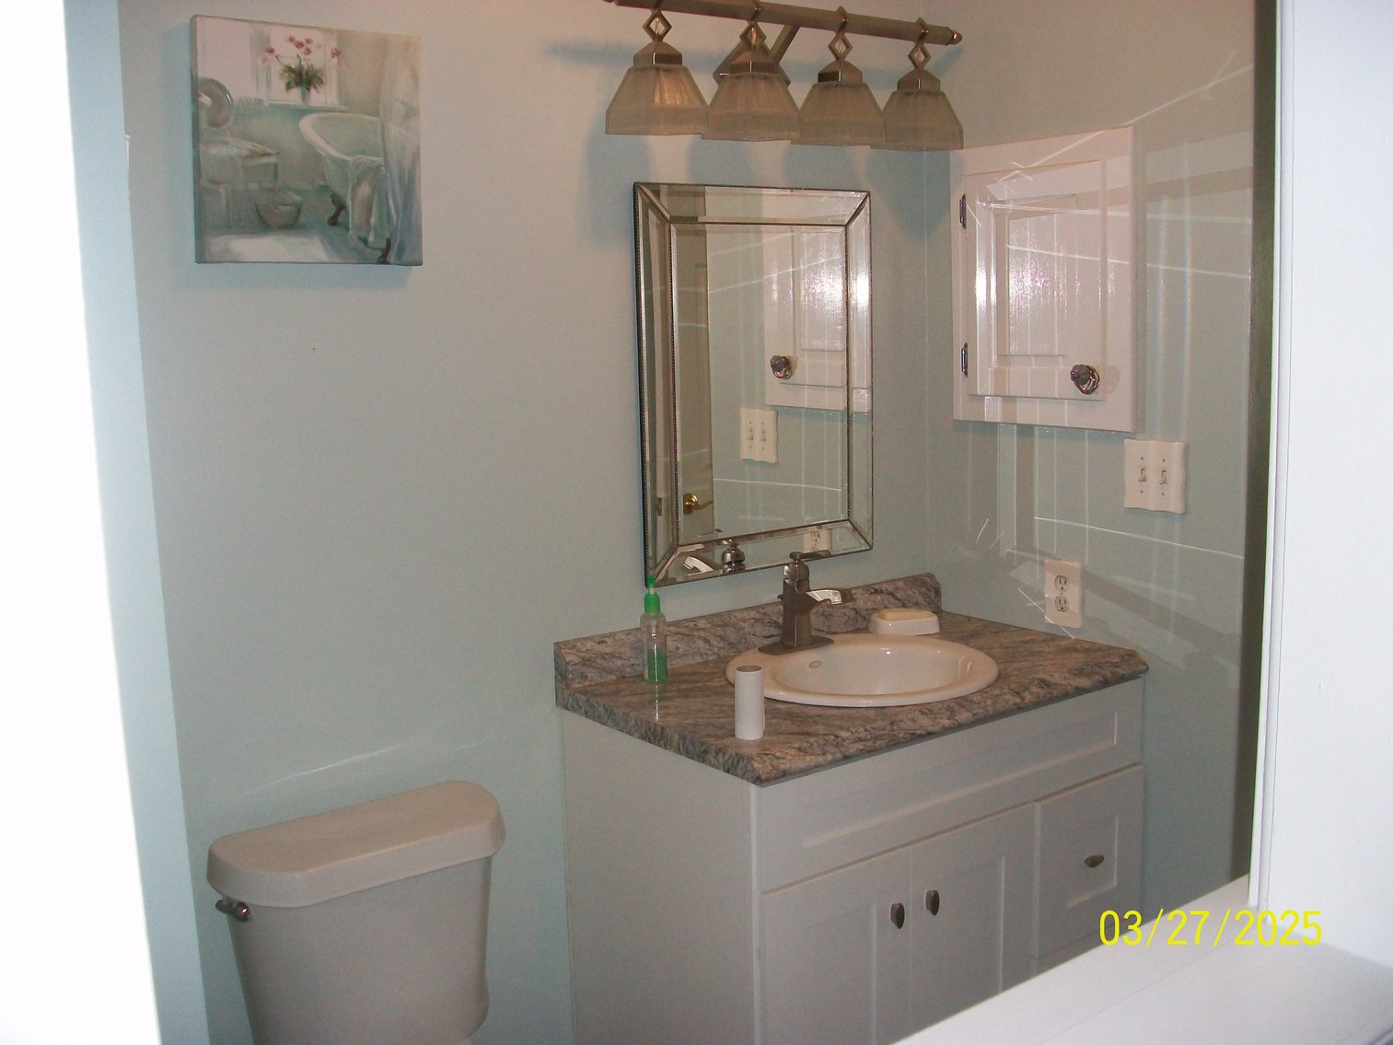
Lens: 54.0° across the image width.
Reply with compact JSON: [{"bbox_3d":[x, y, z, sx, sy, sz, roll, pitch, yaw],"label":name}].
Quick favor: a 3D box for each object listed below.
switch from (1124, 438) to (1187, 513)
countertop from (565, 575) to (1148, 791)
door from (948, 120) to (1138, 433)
[{"bbox_3d":[0.804,-0.081,2.402,0.015,0.125,0.128,-8,11,-36],"label":"switch"},{"bbox_3d":[0.290,0.241,2.408,0.920,0.110,0.557,-8,11,-36],"label":"countertop"},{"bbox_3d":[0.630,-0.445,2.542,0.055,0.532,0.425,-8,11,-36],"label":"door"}]

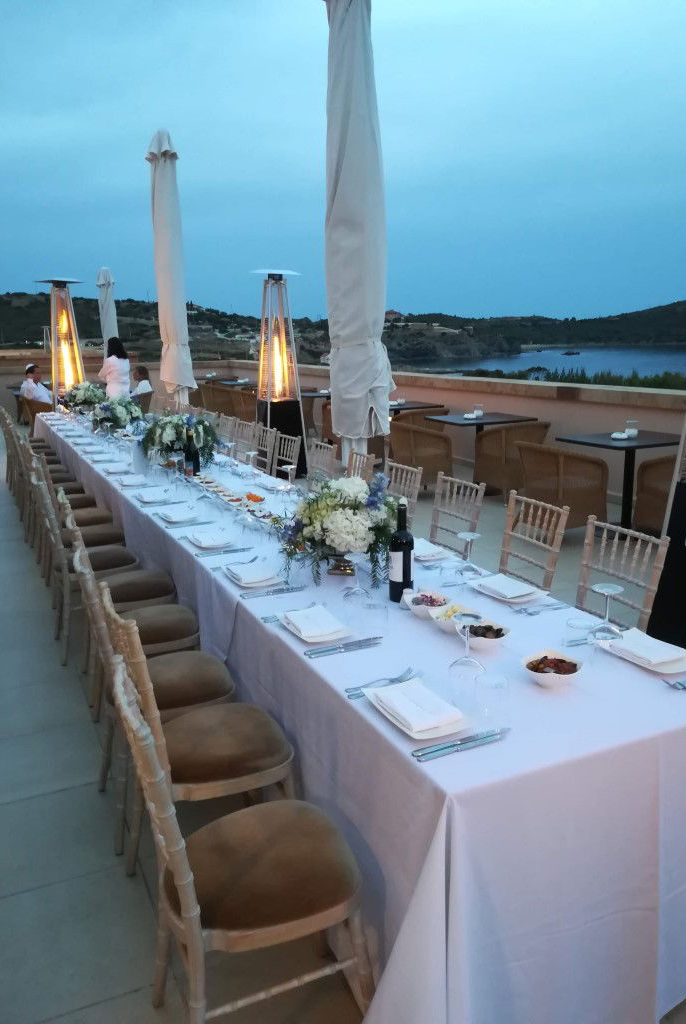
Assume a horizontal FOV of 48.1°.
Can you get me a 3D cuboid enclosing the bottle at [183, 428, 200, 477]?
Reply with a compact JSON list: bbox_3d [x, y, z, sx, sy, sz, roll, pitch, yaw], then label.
[{"bbox_3d":[-0.884,-0.344,4.516,0.077,0.296,0.077,0,13,0],"label":"bottle"}]

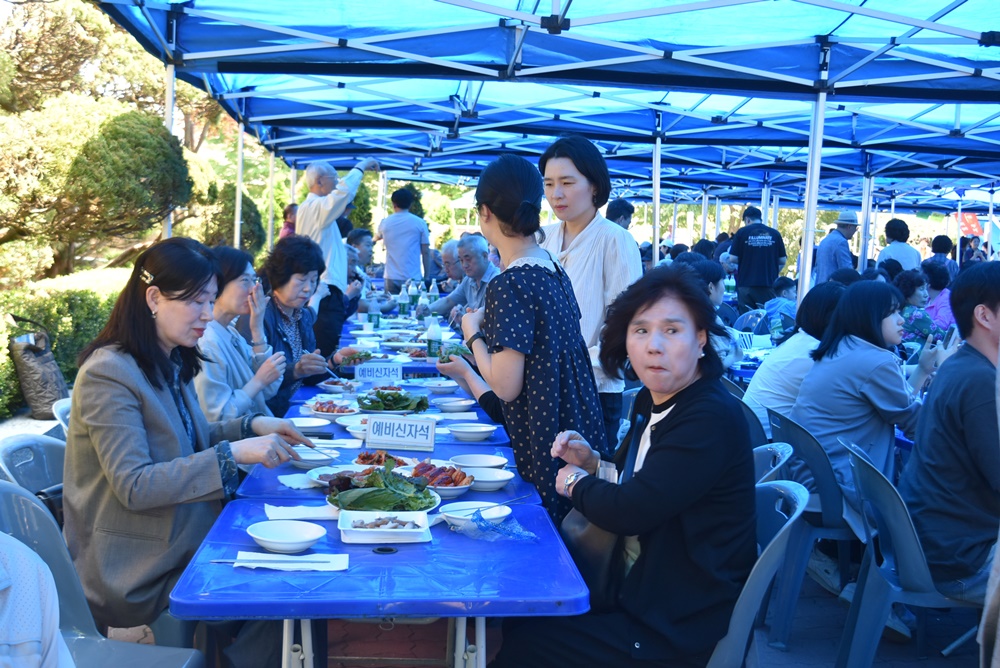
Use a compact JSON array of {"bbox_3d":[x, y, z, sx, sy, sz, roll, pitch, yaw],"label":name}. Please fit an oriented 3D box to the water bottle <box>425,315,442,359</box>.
[{"bbox_3d":[-0.315,0.017,5.706,0.071,0.245,0.071,1,5,-5],"label":"water bottle"}]

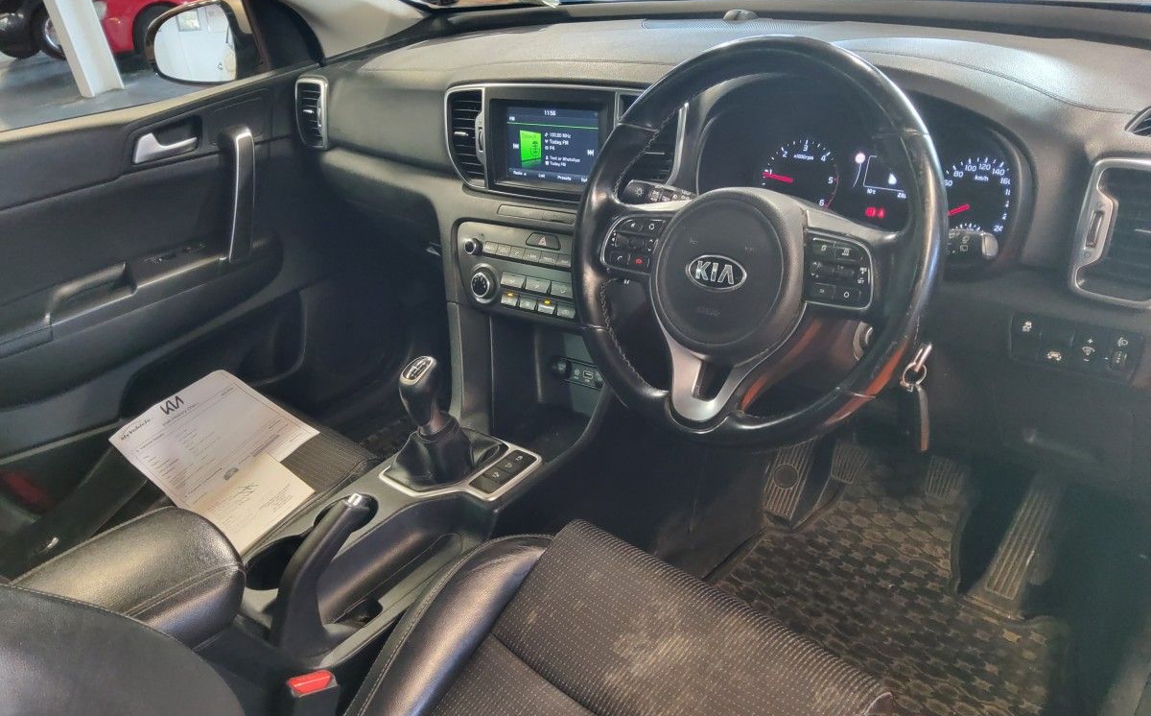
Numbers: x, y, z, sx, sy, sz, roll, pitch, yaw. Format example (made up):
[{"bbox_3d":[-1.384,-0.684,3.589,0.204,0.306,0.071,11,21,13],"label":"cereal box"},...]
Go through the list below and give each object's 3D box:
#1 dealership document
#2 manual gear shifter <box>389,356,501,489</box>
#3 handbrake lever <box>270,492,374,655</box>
[{"bbox_3d":[-0.524,0.140,1.292,0.400,0.015,0.222,24,50,38],"label":"dealership document"},{"bbox_3d":[-0.183,0.068,1.073,0.108,0.148,0.128,15,35,37],"label":"manual gear shifter"},{"bbox_3d":[-0.262,0.228,0.910,0.045,0.130,0.160,15,35,37],"label":"handbrake lever"}]

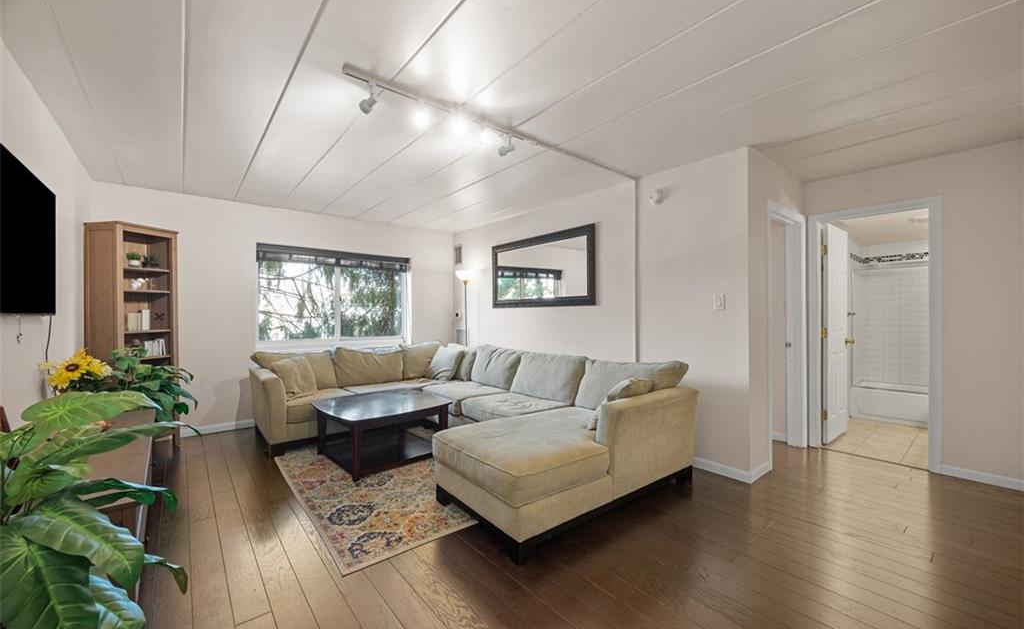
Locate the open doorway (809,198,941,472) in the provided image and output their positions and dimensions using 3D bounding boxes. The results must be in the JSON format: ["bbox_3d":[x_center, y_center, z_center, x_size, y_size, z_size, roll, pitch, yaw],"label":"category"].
[{"bbox_3d":[2.959,0.152,3.295,0.130,2.069,0.809,0,0,-40],"label":"open doorway"}]

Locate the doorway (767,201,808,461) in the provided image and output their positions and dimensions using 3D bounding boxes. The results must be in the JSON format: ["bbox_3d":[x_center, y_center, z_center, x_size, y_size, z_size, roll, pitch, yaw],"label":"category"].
[{"bbox_3d":[2.244,0.162,3.316,0.906,2.058,0.130,0,0,-40],"label":"doorway"}]

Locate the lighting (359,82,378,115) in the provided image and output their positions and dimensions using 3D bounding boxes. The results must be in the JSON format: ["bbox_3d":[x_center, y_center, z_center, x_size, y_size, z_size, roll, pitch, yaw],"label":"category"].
[{"bbox_3d":[-0.723,-1.088,2.006,0.110,0.155,0.075,0,0,26],"label":"lighting"}]

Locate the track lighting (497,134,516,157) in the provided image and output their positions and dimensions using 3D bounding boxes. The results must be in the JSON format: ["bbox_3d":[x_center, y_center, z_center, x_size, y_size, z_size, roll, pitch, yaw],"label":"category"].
[{"bbox_3d":[-0.033,-1.101,2.594,0.110,0.145,0.075,0,0,26],"label":"track lighting"}]

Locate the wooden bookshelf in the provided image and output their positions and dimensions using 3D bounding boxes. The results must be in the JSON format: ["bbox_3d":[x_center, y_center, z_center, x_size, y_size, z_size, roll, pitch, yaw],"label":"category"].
[{"bbox_3d":[-3.330,0.233,3.510,0.370,1.970,0.490,0,0,15],"label":"wooden bookshelf"}]

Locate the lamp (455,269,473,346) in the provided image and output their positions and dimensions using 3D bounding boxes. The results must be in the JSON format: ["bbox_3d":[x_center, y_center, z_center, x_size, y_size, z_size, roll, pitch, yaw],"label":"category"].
[{"bbox_3d":[-0.628,0.306,5.379,0.270,1.800,0.270,0,0,-40],"label":"lamp"}]

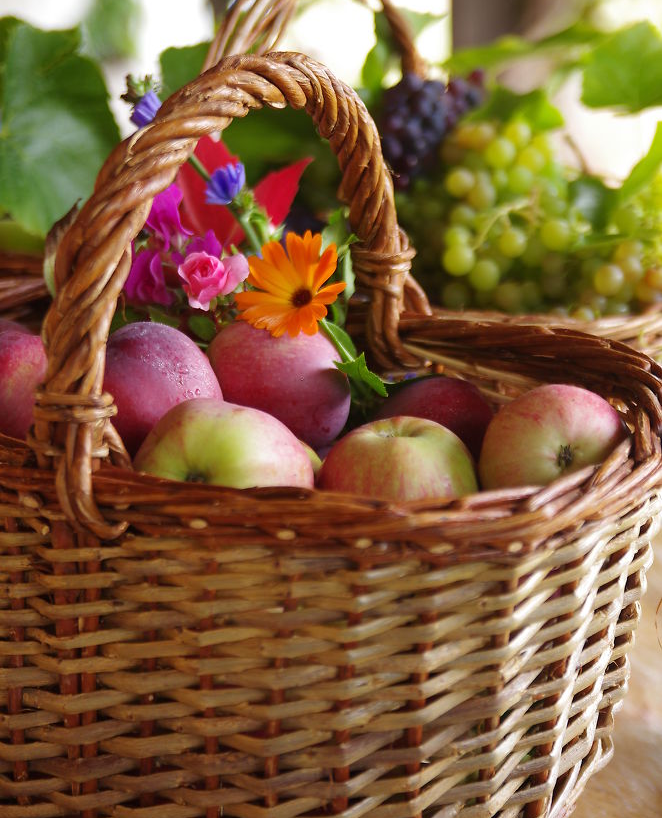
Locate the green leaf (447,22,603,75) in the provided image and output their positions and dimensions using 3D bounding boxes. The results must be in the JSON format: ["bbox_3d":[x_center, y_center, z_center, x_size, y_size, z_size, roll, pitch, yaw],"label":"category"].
[{"bbox_3d":[0.124,-0.231,1.330,0.100,0.033,0.075,0,16,0],"label":"green leaf"}]

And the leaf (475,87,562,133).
[{"bbox_3d":[0.114,-0.181,1.260,0.057,0.027,0.050,0,16,0],"label":"leaf"}]

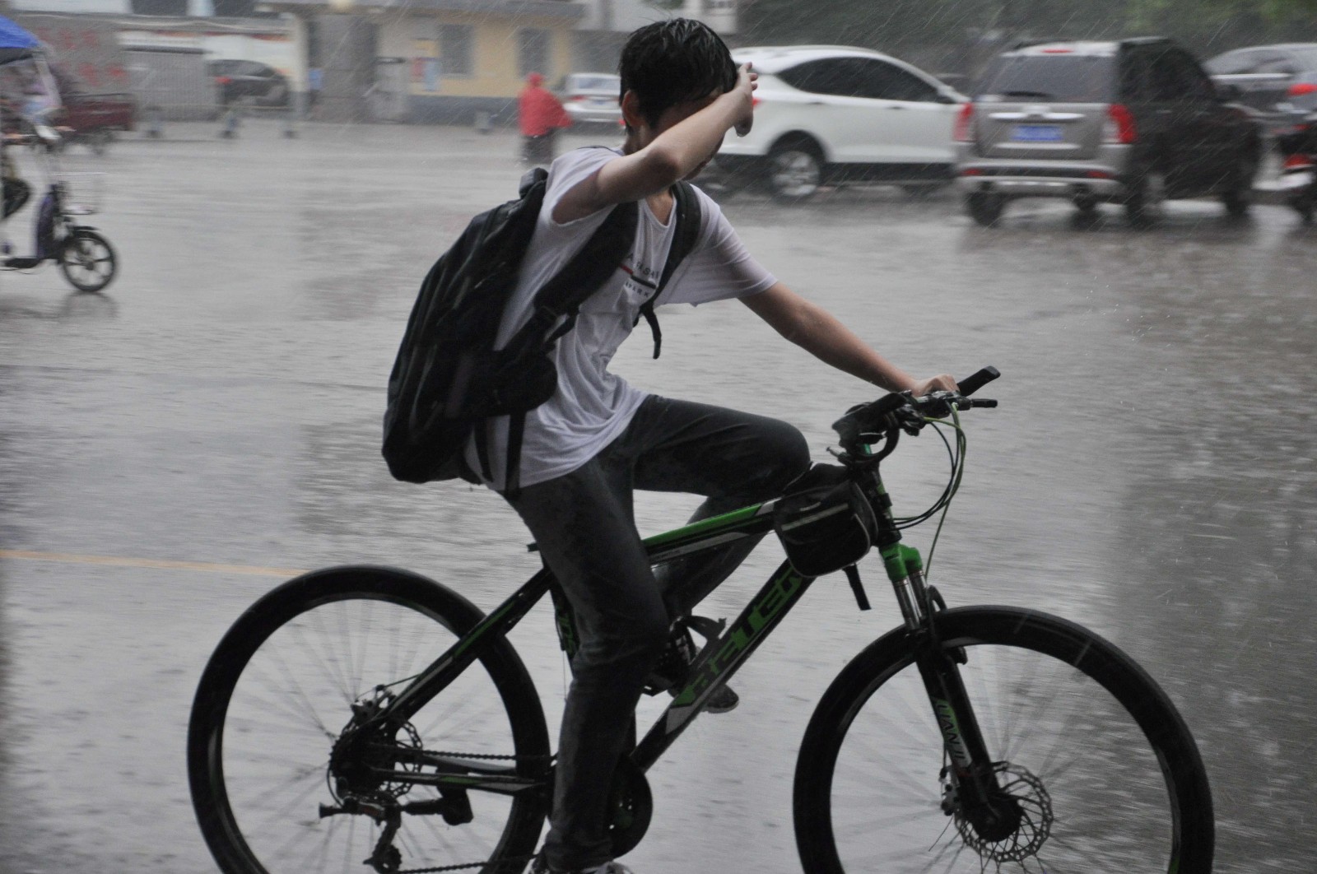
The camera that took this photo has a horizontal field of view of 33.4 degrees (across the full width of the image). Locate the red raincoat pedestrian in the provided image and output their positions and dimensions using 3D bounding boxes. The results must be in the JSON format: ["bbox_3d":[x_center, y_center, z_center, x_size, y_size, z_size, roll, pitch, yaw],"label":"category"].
[{"bbox_3d":[-1.884,-5.221,36.000,0.660,1.570,0.580,7,12,34],"label":"red raincoat pedestrian"}]

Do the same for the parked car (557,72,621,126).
[{"bbox_3d":[-1.391,-8.482,54.917,1.780,1.460,4.550,0,10,0],"label":"parked car"}]

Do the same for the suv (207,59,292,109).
[{"bbox_3d":[-11.931,-10.098,63.000,1.790,1.500,4.500,4,10,18],"label":"suv"}]

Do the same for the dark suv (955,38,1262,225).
[{"bbox_3d":[4.470,-3.000,21.350,1.830,1.730,4.420,6,11,31],"label":"dark suv"}]

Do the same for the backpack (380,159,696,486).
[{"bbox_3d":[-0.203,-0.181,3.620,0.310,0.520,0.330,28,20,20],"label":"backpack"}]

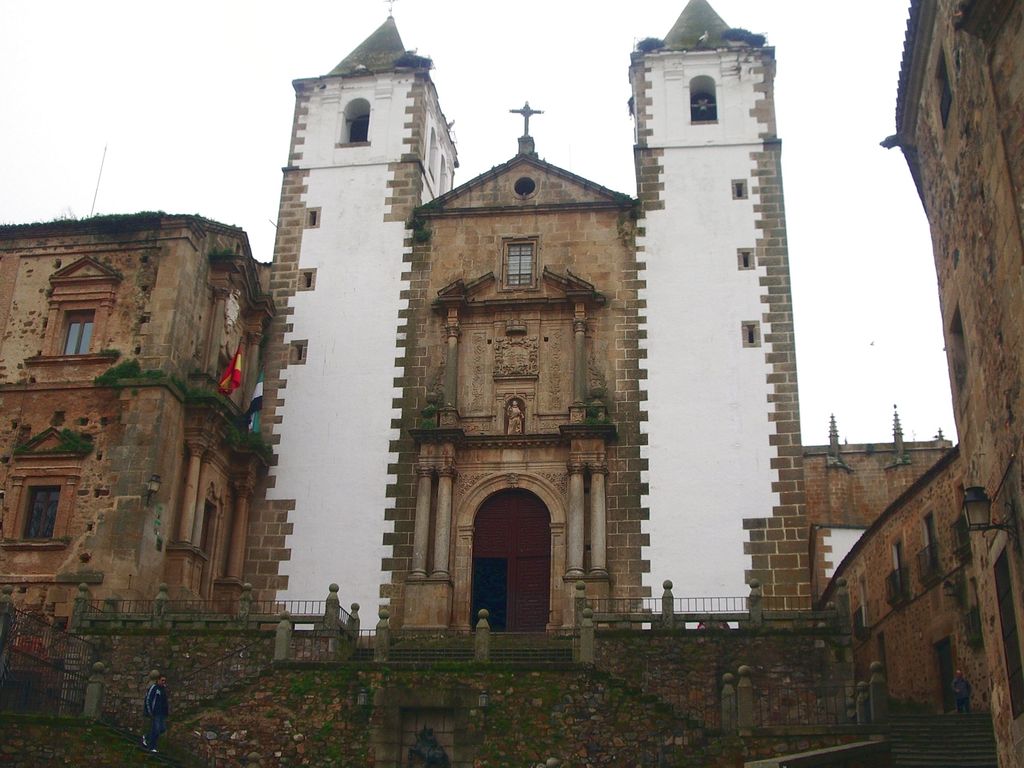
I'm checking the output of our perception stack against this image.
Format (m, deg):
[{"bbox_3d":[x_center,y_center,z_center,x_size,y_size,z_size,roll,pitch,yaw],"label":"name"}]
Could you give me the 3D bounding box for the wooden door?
[{"bbox_3d":[0.057,6.640,45.654,2.850,5.550,0.200,-2,-22,8],"label":"wooden door"}]

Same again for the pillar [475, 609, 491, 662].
[{"bbox_3d":[-0.725,6.243,30.057,0.300,1.340,0.300,-2,-22,8],"label":"pillar"}]

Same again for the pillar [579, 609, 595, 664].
[{"bbox_3d":[1.855,6.136,29.612,0.300,1.340,0.300,-2,-22,8],"label":"pillar"}]

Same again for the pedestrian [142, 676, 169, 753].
[{"bbox_3d":[-8.382,7.774,28.591,0.460,1.728,0.500,-11,-25,28],"label":"pedestrian"}]

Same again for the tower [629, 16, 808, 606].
[{"bbox_3d":[8.529,-4.266,52.108,6.050,31.600,6.700,-2,-22,8],"label":"tower"}]

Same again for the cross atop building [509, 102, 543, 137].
[{"bbox_3d":[0.672,-11.320,52.336,1.502,1.820,0.220,-2,-24,8],"label":"cross atop building"}]

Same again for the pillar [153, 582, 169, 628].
[{"bbox_3d":[-10.042,6.357,34.655,0.300,1.330,0.300,-2,-22,8],"label":"pillar"}]

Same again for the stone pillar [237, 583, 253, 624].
[{"bbox_3d":[-7.431,6.173,33.829,0.300,1.242,0.300,-2,-24,8],"label":"stone pillar"}]

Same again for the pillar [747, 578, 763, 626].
[{"bbox_3d":[6.388,5.778,31.989,0.300,1.294,0.300,-2,-24,8],"label":"pillar"}]

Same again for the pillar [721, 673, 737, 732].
[{"bbox_3d":[5.054,7.408,28.182,0.300,1.340,0.300,-2,-22,8],"label":"pillar"}]

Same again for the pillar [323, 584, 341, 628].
[{"bbox_3d":[-4.956,6.131,33.487,0.300,1.271,0.300,-2,-24,8],"label":"pillar"}]

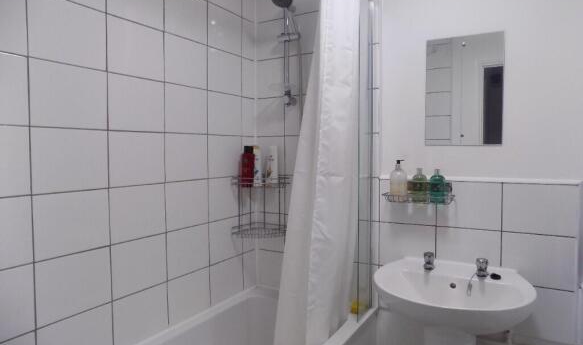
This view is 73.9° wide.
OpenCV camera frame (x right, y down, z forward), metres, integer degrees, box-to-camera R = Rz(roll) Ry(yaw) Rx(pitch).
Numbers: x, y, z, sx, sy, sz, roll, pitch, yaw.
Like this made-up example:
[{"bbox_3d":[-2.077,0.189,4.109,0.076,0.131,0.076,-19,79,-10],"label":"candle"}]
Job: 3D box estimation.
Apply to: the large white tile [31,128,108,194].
[{"bbox_3d":[-0.706,-0.040,1.228,0.010,0.200,0.250,1,3,30],"label":"large white tile"}]

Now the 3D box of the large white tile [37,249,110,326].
[{"bbox_3d":[-0.694,0.361,1.249,0.010,0.197,0.245,1,3,30],"label":"large white tile"}]

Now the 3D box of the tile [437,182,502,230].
[{"bbox_3d":[0.731,0.137,1.599,0.250,0.200,0.010,1,3,30],"label":"tile"}]

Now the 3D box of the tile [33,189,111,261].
[{"bbox_3d":[-0.699,0.160,1.246,0.010,0.198,0.248,2,3,30],"label":"tile"}]

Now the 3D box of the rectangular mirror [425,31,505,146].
[{"bbox_3d":[0.701,-0.330,1.566,0.300,0.450,0.010,1,3,30],"label":"rectangular mirror"}]

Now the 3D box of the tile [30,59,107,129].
[{"bbox_3d":[-0.696,-0.239,1.223,0.010,0.198,0.248,2,3,30],"label":"tile"}]

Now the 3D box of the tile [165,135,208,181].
[{"bbox_3d":[-0.450,-0.064,1.669,0.010,0.200,0.250,1,3,30],"label":"tile"}]

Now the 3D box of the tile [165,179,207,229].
[{"bbox_3d":[-0.445,0.137,1.677,0.010,0.198,0.248,2,3,30],"label":"tile"}]

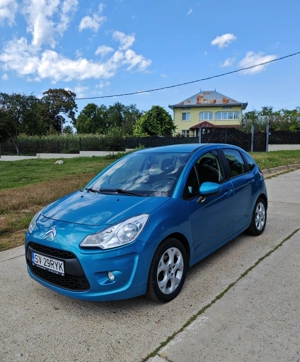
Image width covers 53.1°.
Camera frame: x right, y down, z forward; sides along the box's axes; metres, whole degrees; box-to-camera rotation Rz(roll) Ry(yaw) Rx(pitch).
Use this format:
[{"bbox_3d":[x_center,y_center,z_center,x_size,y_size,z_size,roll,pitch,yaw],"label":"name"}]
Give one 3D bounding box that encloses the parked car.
[{"bbox_3d":[0.270,0.256,4.223,1.770,1.520,3.940,2,8,39],"label":"parked car"}]

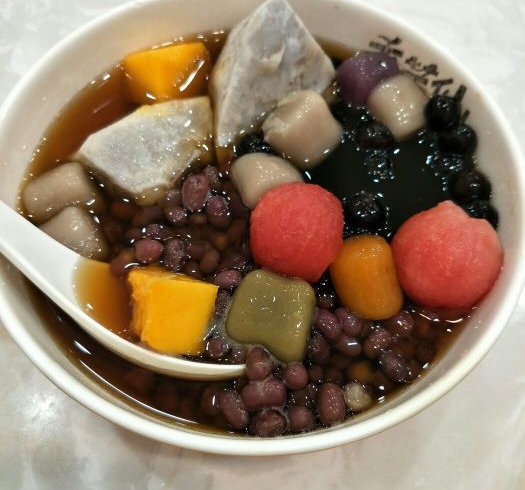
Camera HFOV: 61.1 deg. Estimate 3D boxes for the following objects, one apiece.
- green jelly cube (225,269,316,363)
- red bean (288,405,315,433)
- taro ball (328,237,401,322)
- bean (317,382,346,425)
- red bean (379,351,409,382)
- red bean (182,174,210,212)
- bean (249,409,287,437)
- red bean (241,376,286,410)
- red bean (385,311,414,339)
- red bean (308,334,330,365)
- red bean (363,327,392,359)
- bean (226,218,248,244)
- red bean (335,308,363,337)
[{"bbox_3d":[0.002,0.022,0.136,0.024,0.018,0.024,15,65,6],"label":"green jelly cube"},{"bbox_3d":[0.011,0.049,0.125,0.007,0.008,0.008,2,64,0],"label":"red bean"},{"bbox_3d":[0.032,0.010,0.139,0.021,0.020,0.025,-10,65,-6],"label":"taro ball"},{"bbox_3d":[0.018,0.041,0.115,0.007,0.006,0.011,-1,64,-2],"label":"bean"},{"bbox_3d":[0.035,0.033,0.120,0.006,0.006,0.010,-25,68,-13],"label":"red bean"},{"bbox_3d":[-0.023,-0.018,0.155,0.009,0.009,0.013,3,64,0],"label":"red bean"},{"bbox_3d":[0.001,0.050,0.124,0.011,0.008,0.008,-7,65,-5],"label":"bean"},{"bbox_3d":[0.000,0.040,0.121,0.013,0.009,0.009,-8,65,-7],"label":"red bean"},{"bbox_3d":[0.039,0.023,0.125,0.006,0.006,0.009,37,69,15],"label":"red bean"},{"bbox_3d":[0.017,0.030,0.130,0.006,0.006,0.010,-19,67,-13],"label":"red bean"},{"bbox_3d":[0.035,0.030,0.134,0.011,0.008,0.007,-37,71,-17],"label":"red bean"},{"bbox_3d":[-0.008,-0.004,0.141,0.006,0.006,0.010,28,67,12],"label":"bean"},{"bbox_3d":[0.026,0.023,0.132,0.007,0.007,0.010,-36,72,-18],"label":"red bean"}]

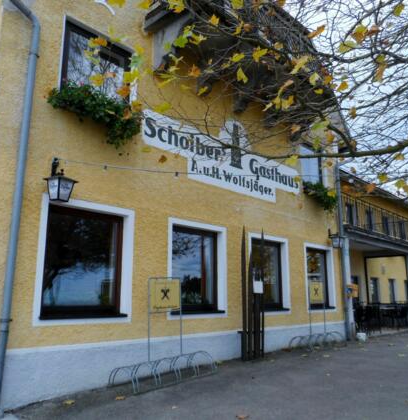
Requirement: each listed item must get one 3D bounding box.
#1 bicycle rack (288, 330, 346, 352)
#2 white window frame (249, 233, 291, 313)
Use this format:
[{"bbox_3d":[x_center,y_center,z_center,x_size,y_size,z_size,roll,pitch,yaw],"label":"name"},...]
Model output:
[{"bbox_3d":[2.862,3.232,9.615,0.594,0.329,1.770,-12,-18,43],"label":"bicycle rack"},{"bbox_3d":[1.521,1.512,9.072,0.160,1.807,1.574,-12,-18,43],"label":"white window frame"}]

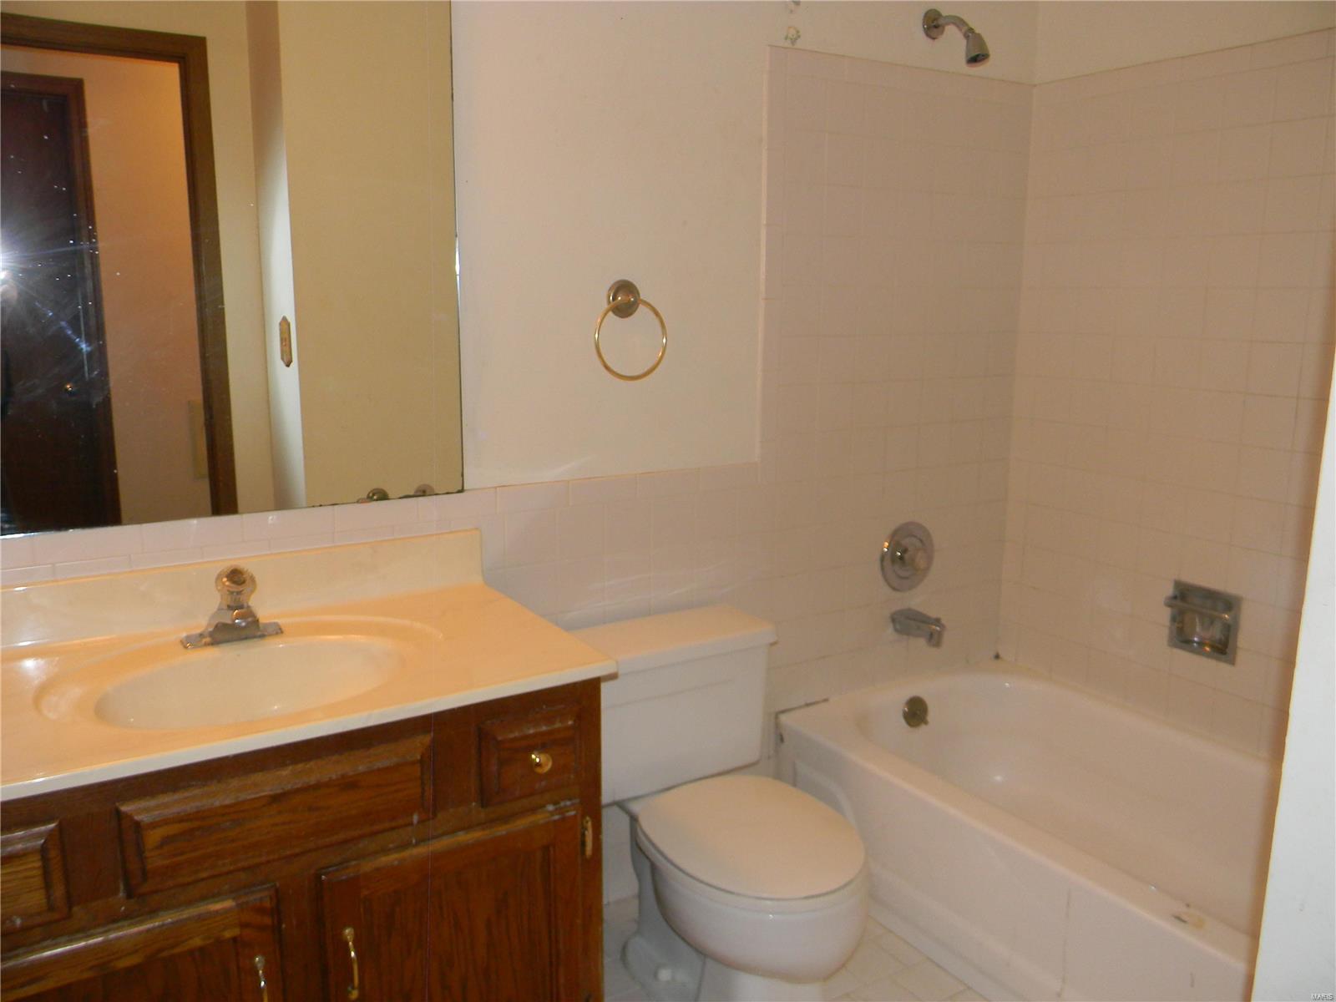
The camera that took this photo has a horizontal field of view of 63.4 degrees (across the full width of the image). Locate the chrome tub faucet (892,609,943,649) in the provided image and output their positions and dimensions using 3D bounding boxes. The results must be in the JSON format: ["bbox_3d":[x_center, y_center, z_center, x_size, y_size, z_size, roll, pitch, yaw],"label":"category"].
[{"bbox_3d":[0.614,0.312,2.647,0.064,0.070,0.130,-7,13,-32],"label":"chrome tub faucet"}]

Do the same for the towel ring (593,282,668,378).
[{"bbox_3d":[-0.075,-0.334,2.120,0.165,0.196,0.054,-7,13,-32],"label":"towel ring"}]

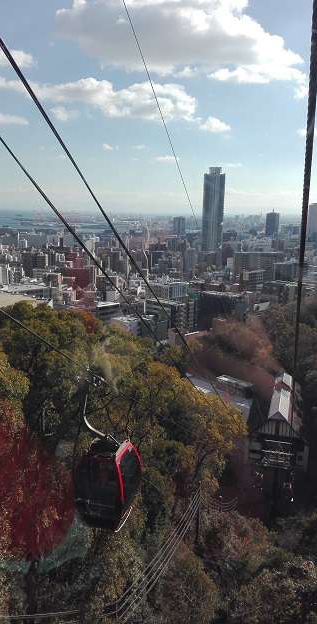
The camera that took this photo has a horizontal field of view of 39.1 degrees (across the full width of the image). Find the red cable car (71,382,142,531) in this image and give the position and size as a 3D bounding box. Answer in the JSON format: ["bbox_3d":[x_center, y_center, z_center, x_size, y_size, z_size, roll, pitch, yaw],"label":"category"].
[{"bbox_3d":[-1.452,4.055,12.902,1.600,4.150,1.550,5,13,18],"label":"red cable car"}]

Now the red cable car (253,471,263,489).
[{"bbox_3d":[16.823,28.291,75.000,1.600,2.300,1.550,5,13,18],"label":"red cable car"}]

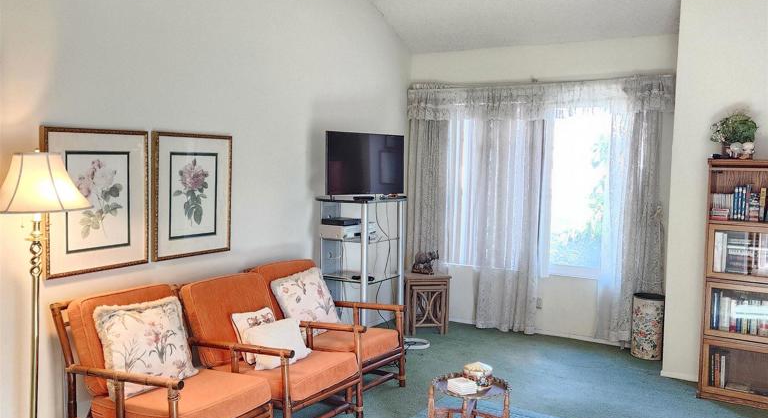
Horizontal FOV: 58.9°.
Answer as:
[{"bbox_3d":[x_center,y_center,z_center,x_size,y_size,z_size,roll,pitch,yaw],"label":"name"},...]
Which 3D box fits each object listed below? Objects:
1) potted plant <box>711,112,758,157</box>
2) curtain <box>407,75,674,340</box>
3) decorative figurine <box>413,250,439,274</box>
[{"bbox_3d":[2.264,-0.456,4.377,0.294,0.301,0.279,4,5,30],"label":"potted plant"},{"bbox_3d":[1.223,0.006,5.815,2.323,2.168,0.147,4,5,30],"label":"curtain"},{"bbox_3d":[0.367,0.464,5.942,0.221,0.203,0.118,1,4,-4],"label":"decorative figurine"}]

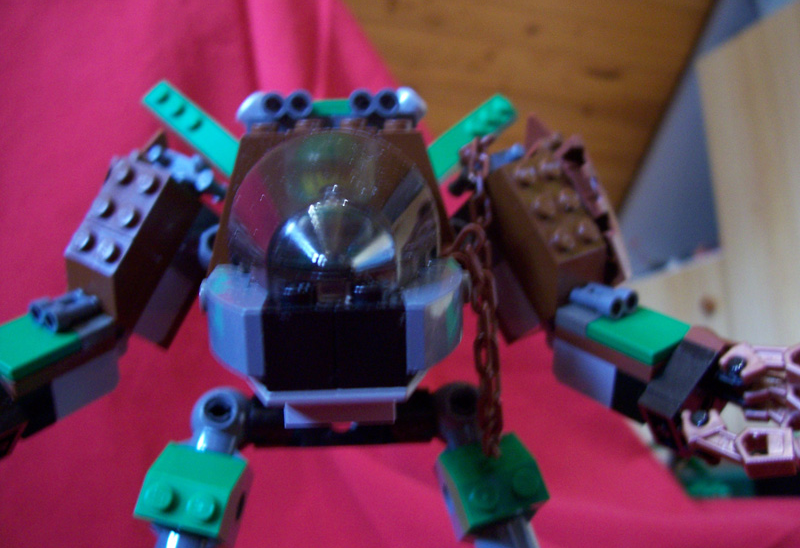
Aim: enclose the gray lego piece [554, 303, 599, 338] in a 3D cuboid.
[{"bbox_3d":[0.043,0.009,0.179,0.016,0.003,0.008,-24,34,-39],"label":"gray lego piece"}]

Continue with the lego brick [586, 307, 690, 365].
[{"bbox_3d":[0.052,0.013,0.171,0.016,0.003,0.016,-24,34,-39],"label":"lego brick"}]

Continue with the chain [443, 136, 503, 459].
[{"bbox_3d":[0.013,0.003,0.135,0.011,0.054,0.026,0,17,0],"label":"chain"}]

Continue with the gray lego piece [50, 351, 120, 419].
[{"bbox_3d":[-0.073,0.021,0.169,0.016,0.011,0.016,17,28,26],"label":"gray lego piece"}]

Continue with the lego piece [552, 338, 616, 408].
[{"bbox_3d":[0.046,0.019,0.180,0.016,0.011,0.016,-24,34,-39],"label":"lego piece"}]

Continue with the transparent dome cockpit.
[{"bbox_3d":[-0.009,-0.009,0.100,0.028,0.019,0.027,-3,20,-4],"label":"transparent dome cockpit"}]

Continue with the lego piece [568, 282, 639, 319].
[{"bbox_3d":[0.046,0.005,0.176,0.010,0.005,0.010,-24,34,-39],"label":"lego piece"}]

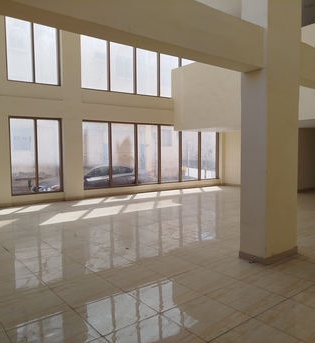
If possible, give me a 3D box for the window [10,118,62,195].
[{"bbox_3d":[-3.649,-0.468,9.705,1.540,2.300,0.130,-3,4,-35],"label":"window"}]

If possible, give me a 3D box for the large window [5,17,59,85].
[{"bbox_3d":[-3.688,-3.753,9.523,1.550,2.200,0.130,-3,4,-35],"label":"large window"}]

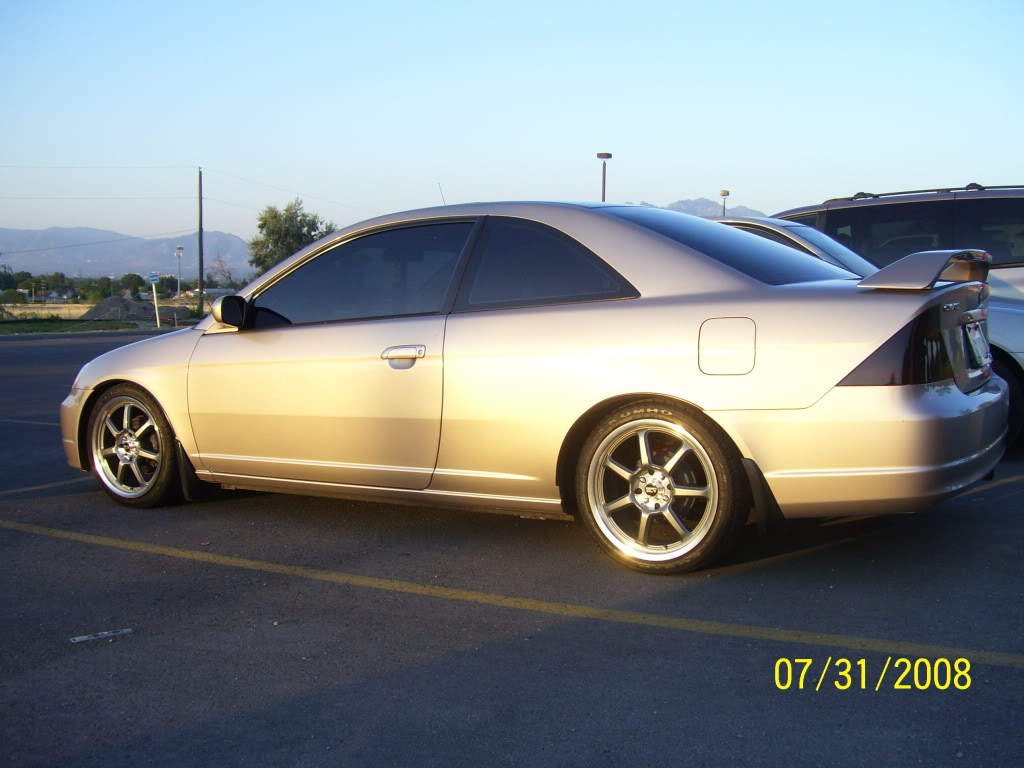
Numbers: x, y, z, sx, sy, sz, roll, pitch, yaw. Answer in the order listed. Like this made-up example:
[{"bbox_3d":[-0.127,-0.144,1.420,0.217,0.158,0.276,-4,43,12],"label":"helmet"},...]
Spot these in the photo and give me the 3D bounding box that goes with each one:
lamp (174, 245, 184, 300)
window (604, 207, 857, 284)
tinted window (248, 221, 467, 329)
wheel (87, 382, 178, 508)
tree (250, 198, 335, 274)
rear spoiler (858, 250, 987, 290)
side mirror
[{"bbox_3d":[-39.552,-13.243,130.000,0.900,6.500,0.900,-1,5,0],"label":"lamp"},{"bbox_3d":[0.870,-0.548,4.229,0.860,0.110,1.200,26,18,28],"label":"window"},{"bbox_3d":[-0.617,-0.433,4.381,1.000,0.440,0.070,2,-18,32],"label":"tinted window"},{"bbox_3d":[-1.704,0.281,5.077,0.598,0.598,0.210,2,6,33],"label":"wheel"},{"bbox_3d":[-15.898,-9.758,80.000,6.400,7.500,6.200,-1,5,0],"label":"tree"},{"bbox_3d":[1.520,-0.401,3.832,0.320,0.135,1.140,2,6,32],"label":"rear spoiler"},{"bbox_3d":[-1.168,-0.300,4.506,0.115,0.130,0.185,2,6,32],"label":"side mirror"}]

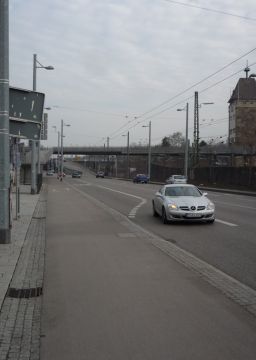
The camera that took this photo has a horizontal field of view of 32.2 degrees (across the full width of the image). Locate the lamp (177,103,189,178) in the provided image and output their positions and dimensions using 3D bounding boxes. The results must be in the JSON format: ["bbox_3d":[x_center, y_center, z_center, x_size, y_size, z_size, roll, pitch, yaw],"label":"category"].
[{"bbox_3d":[6.347,-4.122,51.300,1.400,9.400,0.300,0,1,-10],"label":"lamp"}]

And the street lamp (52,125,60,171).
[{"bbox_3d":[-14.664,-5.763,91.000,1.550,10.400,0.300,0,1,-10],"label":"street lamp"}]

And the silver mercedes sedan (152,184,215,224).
[{"bbox_3d":[1.950,0.830,16.500,1.790,1.300,4.090,0,1,-3],"label":"silver mercedes sedan"}]

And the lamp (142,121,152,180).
[{"bbox_3d":[3.040,-4.561,71.000,1.450,9.400,0.300,0,1,-10],"label":"lamp"}]

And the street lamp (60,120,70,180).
[{"bbox_3d":[-9.758,-4.701,70.000,1.400,9.400,0.300,0,1,-10],"label":"street lamp"}]

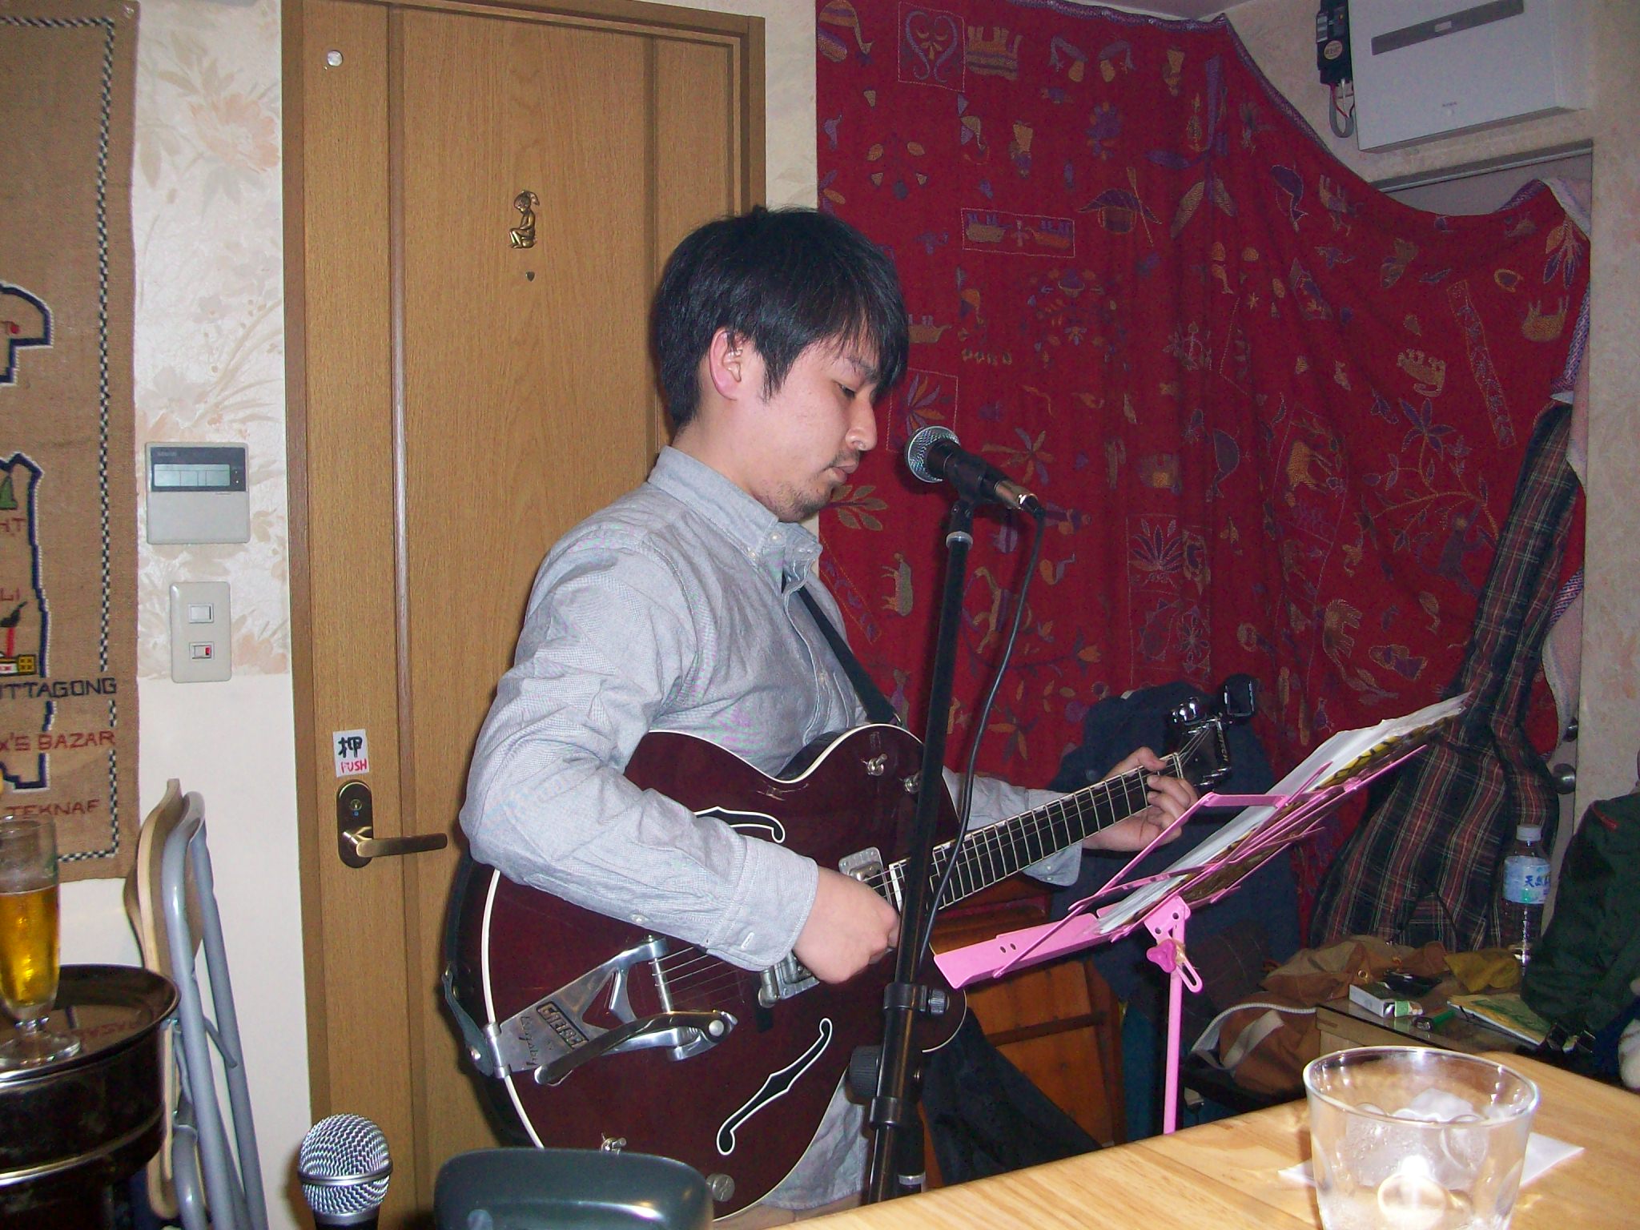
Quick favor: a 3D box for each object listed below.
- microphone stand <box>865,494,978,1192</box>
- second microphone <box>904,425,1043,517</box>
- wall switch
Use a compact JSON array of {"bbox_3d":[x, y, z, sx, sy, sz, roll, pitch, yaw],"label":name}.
[{"bbox_3d":[0.075,0.594,1.300,0.500,1.370,0.500,-2,5,-20],"label":"microphone stand"},{"bbox_3d":[0.127,-0.119,1.350,0.052,0.052,0.195,-2,17,-20],"label":"second microphone"},{"bbox_3d":[-0.731,0.021,1.902,0.070,0.120,0.012,-3,5,-28],"label":"wall switch"}]

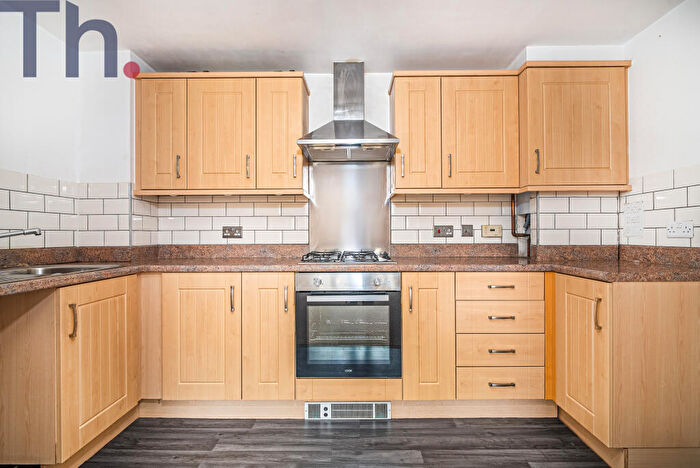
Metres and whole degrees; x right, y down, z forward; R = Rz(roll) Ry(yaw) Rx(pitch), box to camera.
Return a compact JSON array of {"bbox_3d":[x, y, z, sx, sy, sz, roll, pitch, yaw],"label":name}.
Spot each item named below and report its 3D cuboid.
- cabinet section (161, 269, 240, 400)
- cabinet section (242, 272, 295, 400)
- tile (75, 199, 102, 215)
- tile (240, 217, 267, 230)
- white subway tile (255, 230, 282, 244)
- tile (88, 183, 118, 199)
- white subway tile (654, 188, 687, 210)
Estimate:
[{"bbox_3d":[-0.830,0.578,2.030,0.450,0.717,0.560,0,0,0],"label":"cabinet section"},{"bbox_3d":[-0.457,0.578,2.030,0.297,0.717,0.560,0,0,0],"label":"cabinet section"},{"bbox_3d":[-1.690,-0.178,2.030,0.175,0.100,0.010,0,0,0],"label":"tile"},{"bbox_3d":[-0.712,-0.078,2.305,0.200,0.100,0.010,0,0,0],"label":"tile"},{"bbox_3d":[-0.595,0.027,2.285,0.200,0.100,0.010,0,0,0],"label":"white subway tile"},{"bbox_3d":[-1.617,-0.281,2.043,0.198,0.100,0.010,0,0,0],"label":"tile"},{"bbox_3d":[1.710,-0.184,1.665,0.010,0.100,0.190,0,0,0],"label":"white subway tile"}]

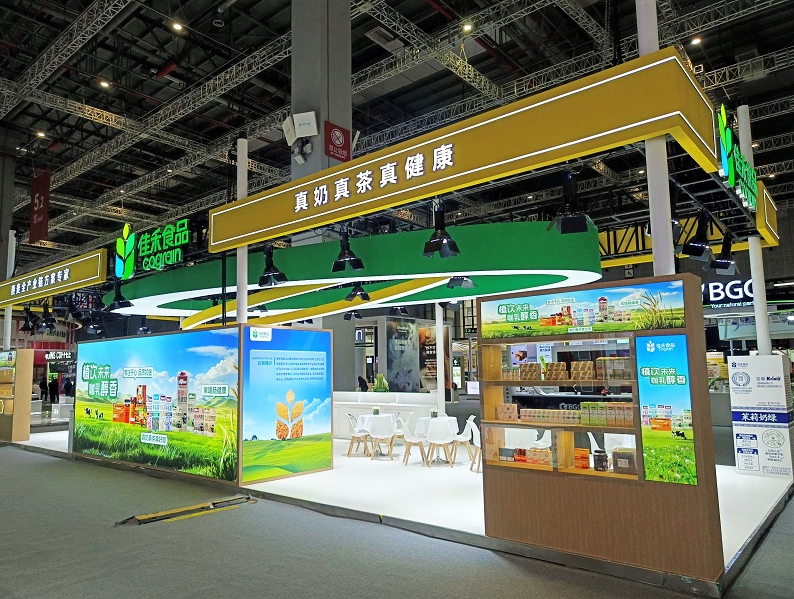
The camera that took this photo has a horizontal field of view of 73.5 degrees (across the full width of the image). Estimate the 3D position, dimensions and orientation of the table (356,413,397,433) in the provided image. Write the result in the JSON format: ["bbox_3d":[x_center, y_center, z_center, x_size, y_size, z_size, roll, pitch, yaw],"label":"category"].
[{"bbox_3d":[-0.368,2.662,10.406,0.750,0.750,0.750,-7,-9,38],"label":"table"}]

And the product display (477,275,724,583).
[{"bbox_3d":[1.755,1.085,4.939,1.990,2.390,0.400,-7,-9,38],"label":"product display"}]

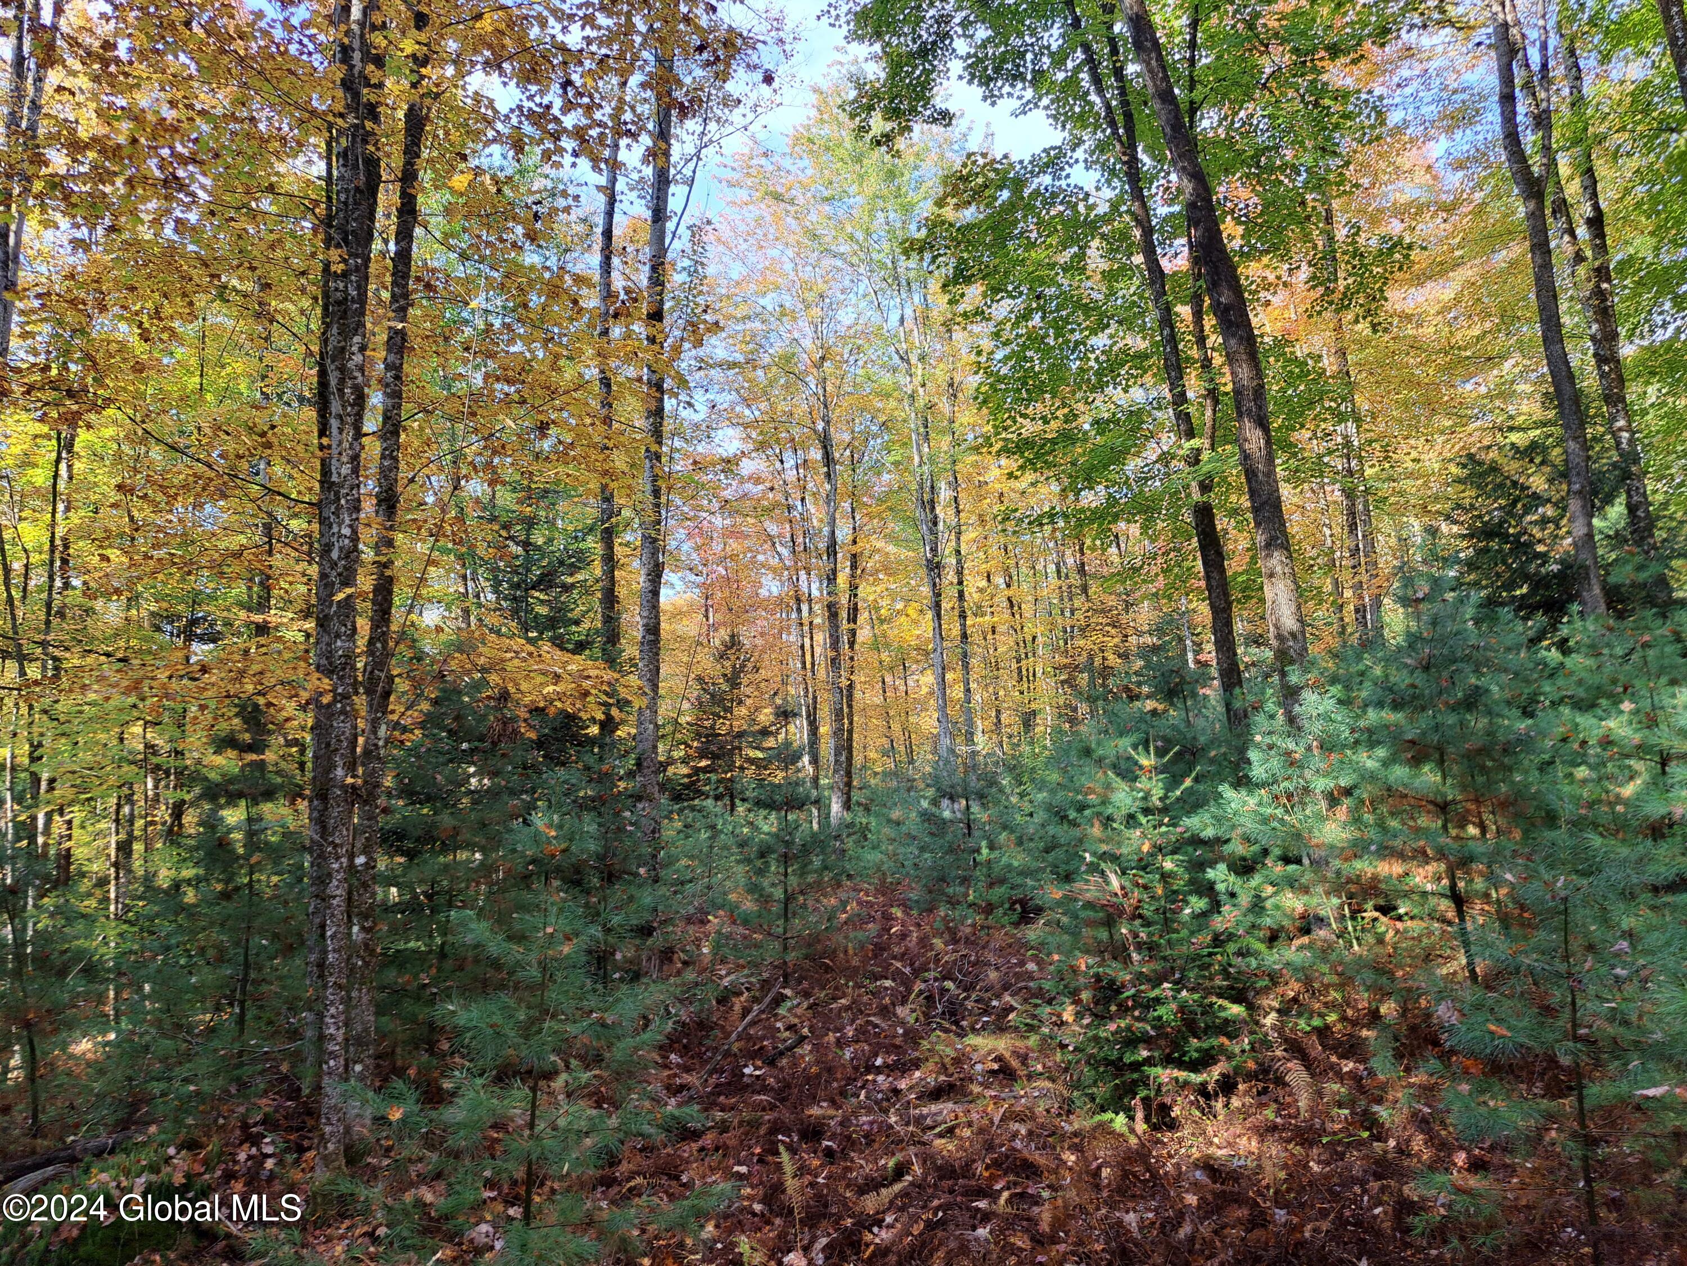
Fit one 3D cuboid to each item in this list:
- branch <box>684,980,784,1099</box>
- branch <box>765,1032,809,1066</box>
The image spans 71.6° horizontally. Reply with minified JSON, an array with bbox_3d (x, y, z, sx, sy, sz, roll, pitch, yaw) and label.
[{"bbox_3d":[-0.542,2.123,6.250,0.070,0.075,1.929,-3,-2,10],"label":"branch"},{"bbox_3d":[-0.290,2.136,6.025,0.055,0.060,0.495,-4,-4,21],"label":"branch"}]

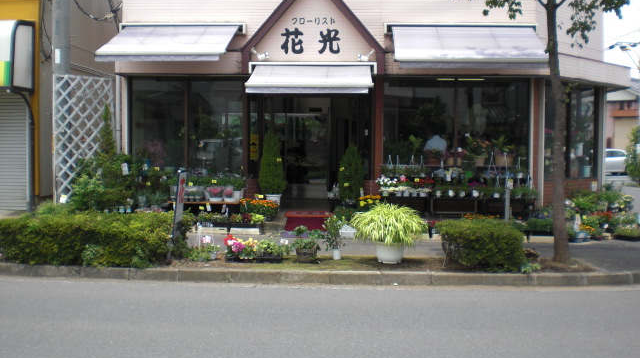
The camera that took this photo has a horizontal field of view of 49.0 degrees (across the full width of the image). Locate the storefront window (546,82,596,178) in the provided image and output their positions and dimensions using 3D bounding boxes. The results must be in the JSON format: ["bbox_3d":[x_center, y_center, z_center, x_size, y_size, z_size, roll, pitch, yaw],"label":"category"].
[{"bbox_3d":[4.755,-0.890,13.270,2.070,1.800,0.100,-2,4,-44],"label":"storefront window"}]

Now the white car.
[{"bbox_3d":[16.800,-0.980,42.000,4.400,1.480,1.700,0,3,-2],"label":"white car"}]

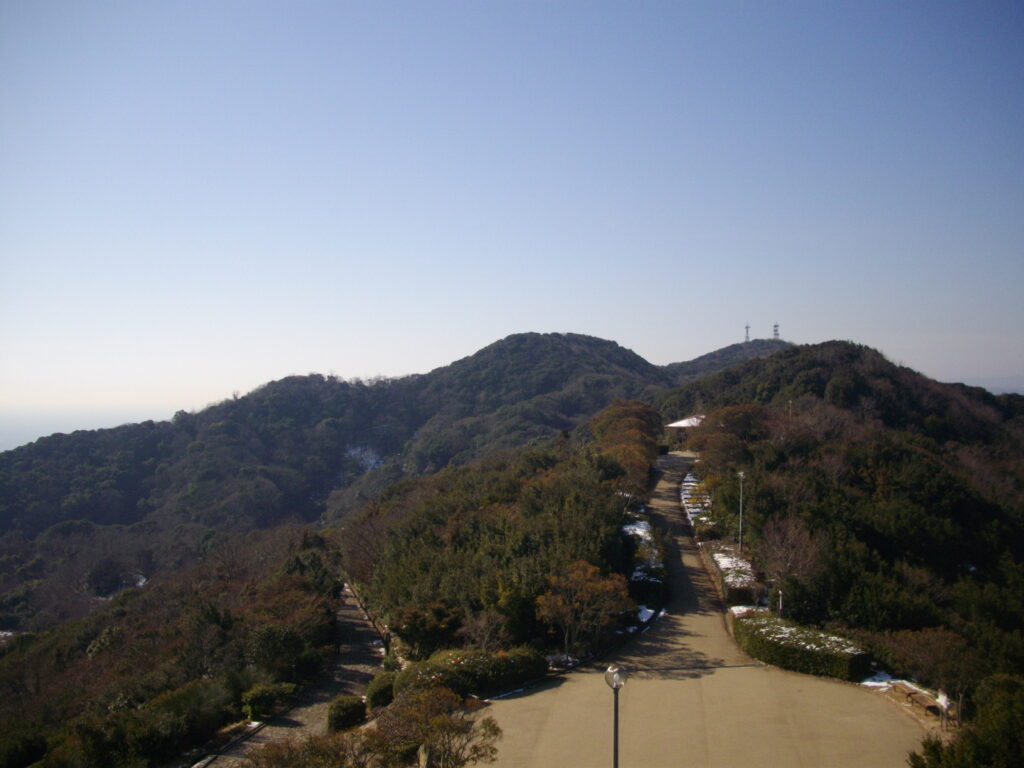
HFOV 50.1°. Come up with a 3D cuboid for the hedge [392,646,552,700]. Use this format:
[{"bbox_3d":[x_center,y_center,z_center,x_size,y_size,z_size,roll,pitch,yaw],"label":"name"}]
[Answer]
[{"bbox_3d":[-1.500,10.830,40.908,5.700,1.050,2.500,0,-1,-42],"label":"hedge"}]

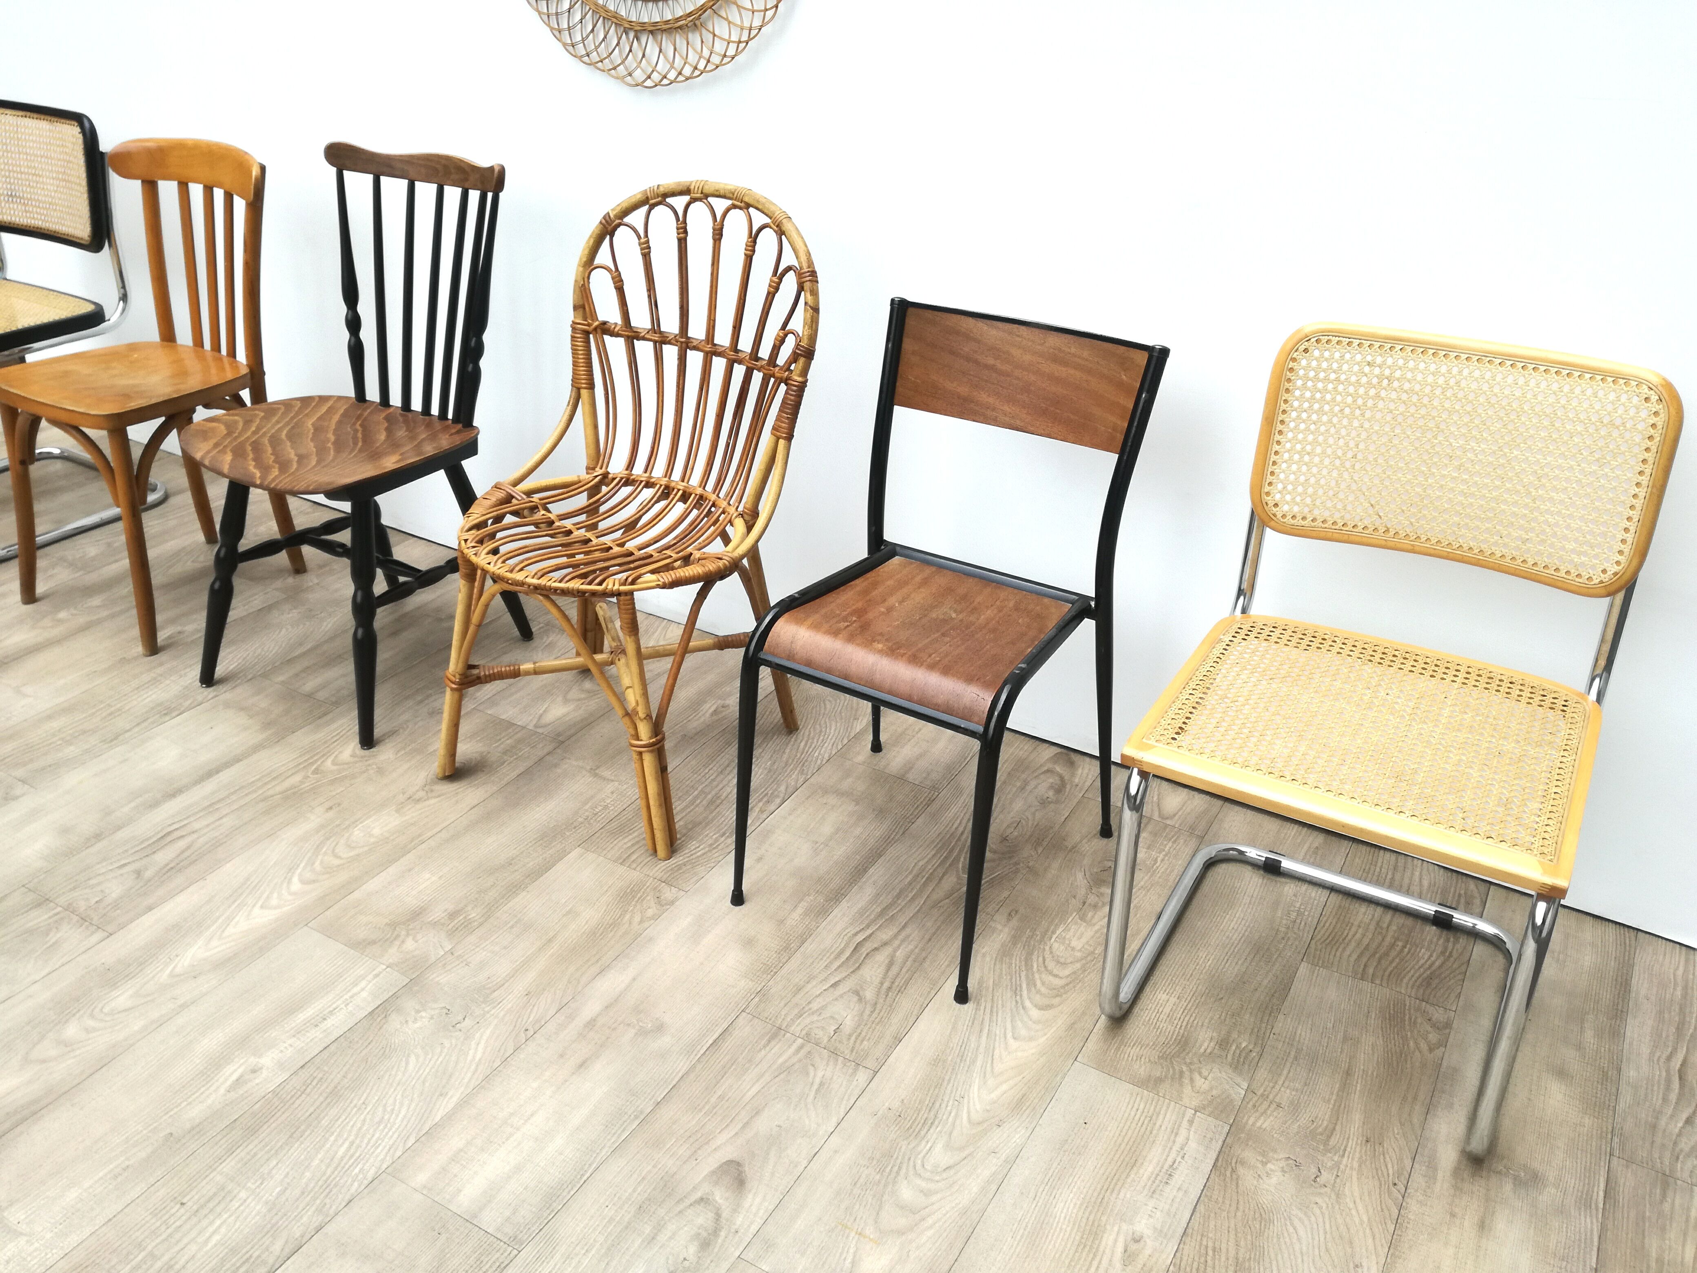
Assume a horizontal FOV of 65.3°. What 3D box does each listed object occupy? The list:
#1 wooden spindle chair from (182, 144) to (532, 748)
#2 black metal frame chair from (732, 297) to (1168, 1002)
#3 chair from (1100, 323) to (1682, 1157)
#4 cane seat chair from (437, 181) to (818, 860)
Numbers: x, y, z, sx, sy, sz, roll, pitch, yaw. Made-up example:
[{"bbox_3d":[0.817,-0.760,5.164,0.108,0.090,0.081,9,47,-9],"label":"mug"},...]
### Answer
[{"bbox_3d":[-0.886,-0.351,2.349,0.448,0.882,0.522,16,32,26],"label":"wooden spindle chair"},{"bbox_3d":[0.118,0.004,1.851,0.445,0.785,0.490,17,33,28],"label":"black metal frame chair"},{"bbox_3d":[0.649,0.117,1.625,0.472,0.810,0.570,15,32,25],"label":"chair"},{"bbox_3d":[-0.364,-0.212,2.105,0.485,0.891,0.535,15,32,24],"label":"cane seat chair"}]

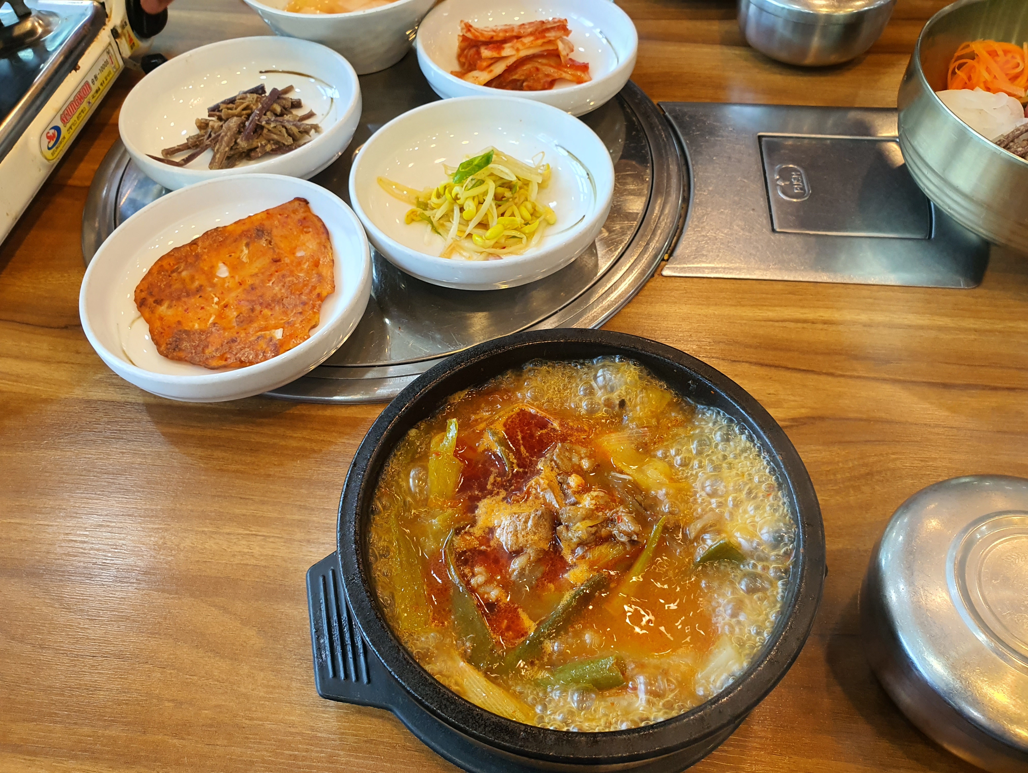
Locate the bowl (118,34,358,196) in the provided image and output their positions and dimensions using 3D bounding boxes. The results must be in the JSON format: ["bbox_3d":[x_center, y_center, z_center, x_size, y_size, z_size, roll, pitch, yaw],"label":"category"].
[{"bbox_3d":[-0.163,-0.163,0.482,0.142,0.037,0.142,-1,54,0],"label":"bowl"}]

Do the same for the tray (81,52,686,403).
[{"bbox_3d":[-0.079,-0.142,0.489,0.370,0.015,0.370,-1,54,0],"label":"tray"}]

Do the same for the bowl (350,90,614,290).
[{"bbox_3d":[-0.017,-0.106,0.440,0.143,0.037,0.143,0,54,1],"label":"bowl"}]

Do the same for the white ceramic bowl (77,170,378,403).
[{"bbox_3d":[-0.143,-0.048,0.399,0.143,0.037,0.143,0,54,1],"label":"white ceramic bowl"}]

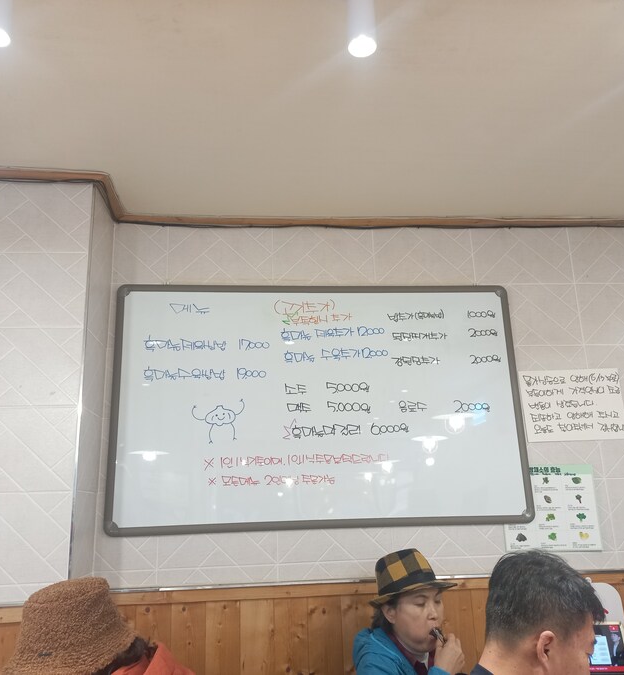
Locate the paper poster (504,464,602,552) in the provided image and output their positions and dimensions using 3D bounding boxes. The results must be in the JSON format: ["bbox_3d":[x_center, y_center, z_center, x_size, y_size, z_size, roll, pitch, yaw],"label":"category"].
[{"bbox_3d":[0.855,0.609,2.333,0.355,0.303,0.004,2,-16,-5],"label":"paper poster"}]

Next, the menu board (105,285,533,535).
[{"bbox_3d":[0.036,0.233,2.357,1.493,0.891,0.025,0,-16,-5],"label":"menu board"}]

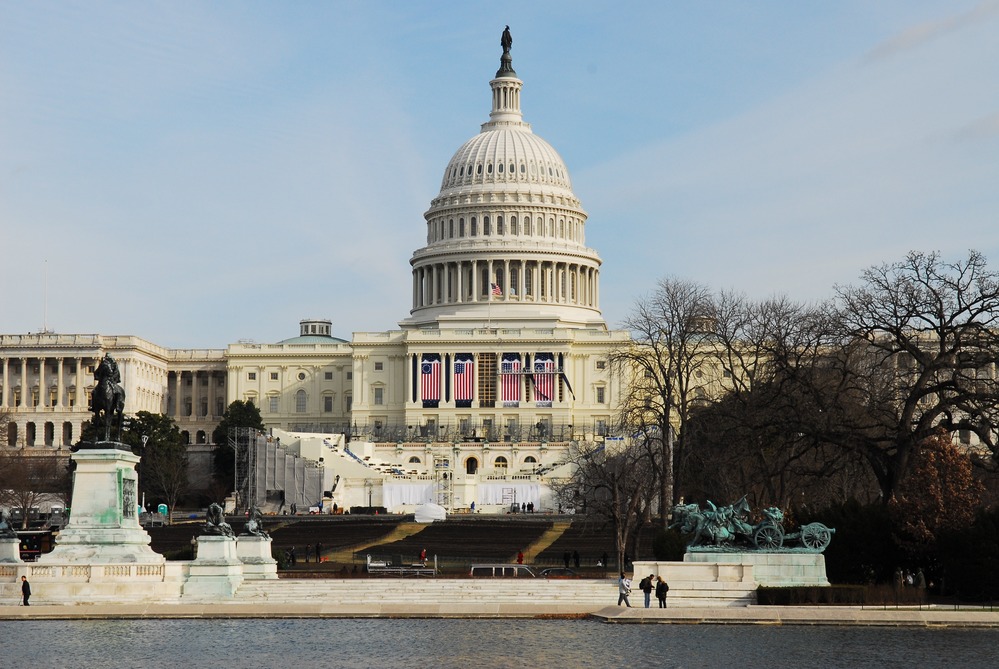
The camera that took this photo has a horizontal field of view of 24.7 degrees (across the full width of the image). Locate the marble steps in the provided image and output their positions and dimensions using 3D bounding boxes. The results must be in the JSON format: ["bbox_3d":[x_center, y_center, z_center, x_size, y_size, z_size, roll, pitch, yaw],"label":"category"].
[{"bbox_3d":[-3.697,13.212,117.000,20.000,1.270,3.000,0,-5,4],"label":"marble steps"}]

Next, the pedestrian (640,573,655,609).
[{"bbox_3d":[7.380,12.850,113.700,0.700,1.740,0.550,0,-5,3],"label":"pedestrian"}]

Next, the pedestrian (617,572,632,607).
[{"bbox_3d":[6.332,12.850,114.500,0.680,1.760,0.550,-1,-5,7],"label":"pedestrian"}]

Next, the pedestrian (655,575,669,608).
[{"bbox_3d":[8.134,12.875,113.700,0.550,1.660,0.550,5,-8,-44],"label":"pedestrian"}]

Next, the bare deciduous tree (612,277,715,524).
[{"bbox_3d":[19.578,7.998,272.000,11.900,29.200,11.600,0,-5,0],"label":"bare deciduous tree"}]

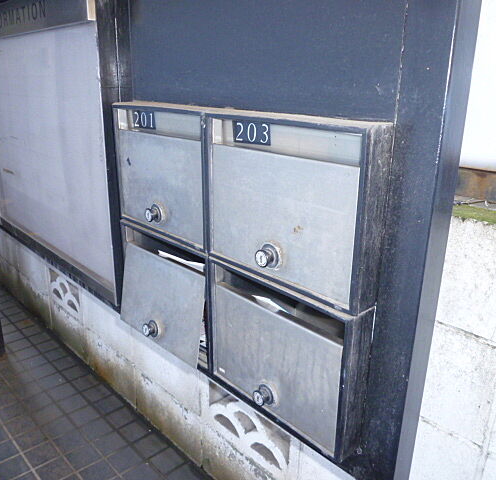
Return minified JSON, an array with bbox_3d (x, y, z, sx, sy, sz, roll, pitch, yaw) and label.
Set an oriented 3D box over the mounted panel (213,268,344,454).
[{"bbox_3d":[0.028,0.162,0.643,0.030,0.191,0.238,-17,26,-40],"label":"mounted panel"}]

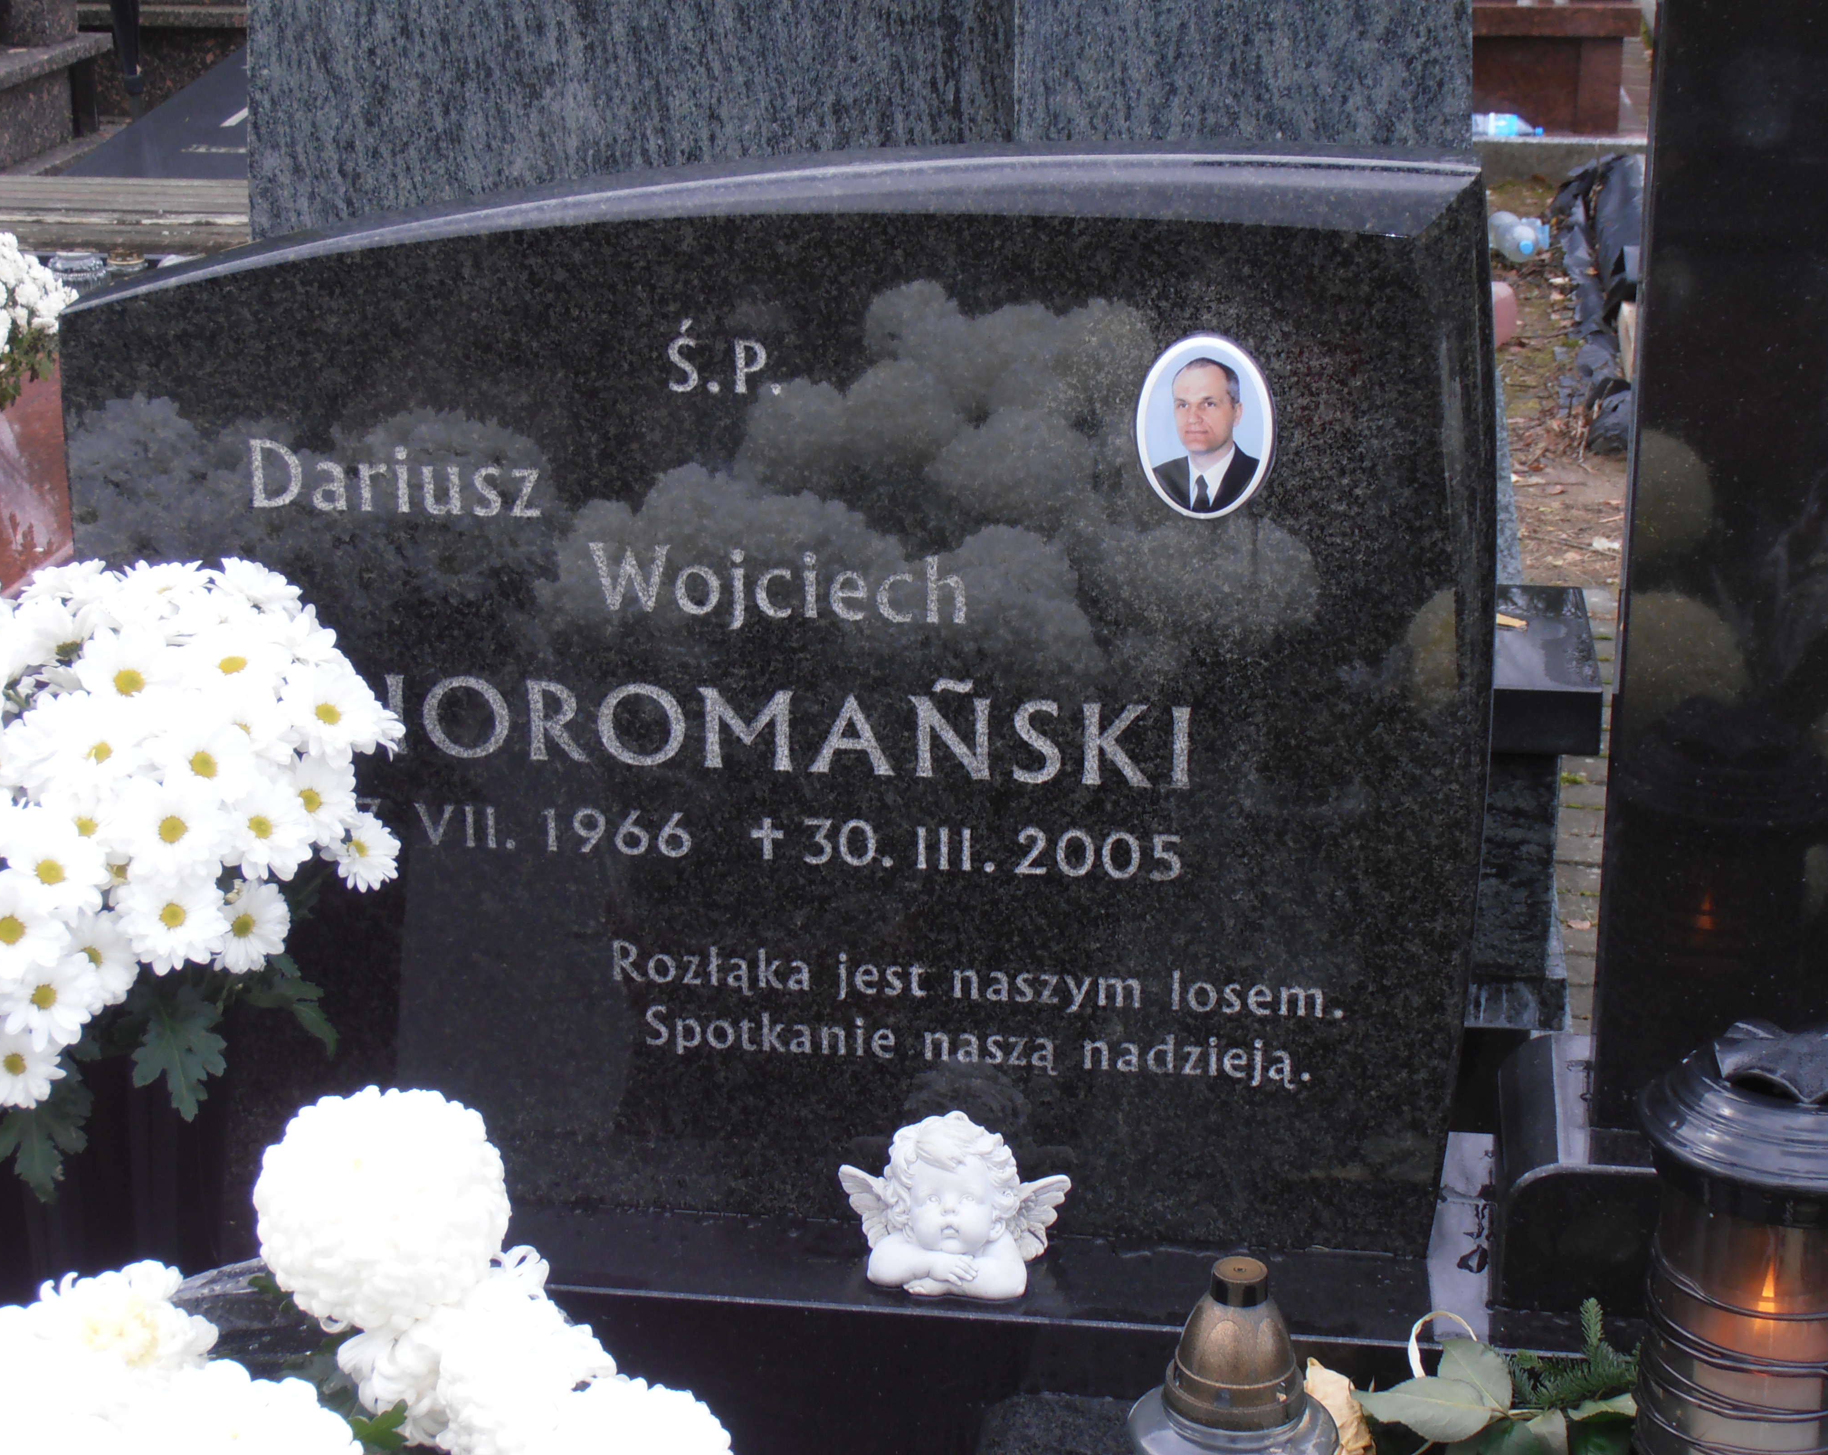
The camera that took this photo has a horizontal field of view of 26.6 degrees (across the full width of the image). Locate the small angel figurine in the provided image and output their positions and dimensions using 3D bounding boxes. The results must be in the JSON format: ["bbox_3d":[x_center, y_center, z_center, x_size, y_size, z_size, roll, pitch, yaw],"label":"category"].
[{"bbox_3d":[0.023,0.317,2.627,0.160,0.108,0.090,3,18,8],"label":"small angel figurine"}]

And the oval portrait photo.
[{"bbox_3d":[0.188,-0.194,2.501,0.090,0.120,0.011,2,18,8],"label":"oval portrait photo"}]

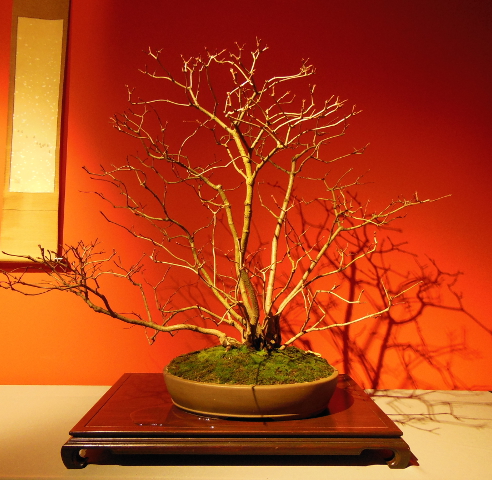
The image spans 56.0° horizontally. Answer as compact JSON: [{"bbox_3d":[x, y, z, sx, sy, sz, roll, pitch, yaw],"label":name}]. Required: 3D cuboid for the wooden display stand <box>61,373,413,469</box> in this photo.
[{"bbox_3d":[-0.025,0.479,1.293,0.771,0.072,0.549,1,-2,-1],"label":"wooden display stand"}]

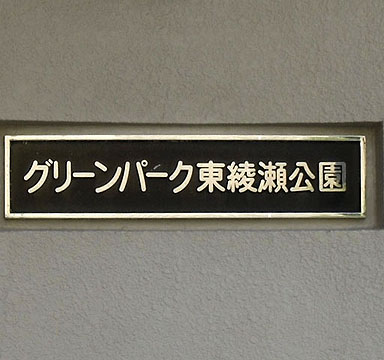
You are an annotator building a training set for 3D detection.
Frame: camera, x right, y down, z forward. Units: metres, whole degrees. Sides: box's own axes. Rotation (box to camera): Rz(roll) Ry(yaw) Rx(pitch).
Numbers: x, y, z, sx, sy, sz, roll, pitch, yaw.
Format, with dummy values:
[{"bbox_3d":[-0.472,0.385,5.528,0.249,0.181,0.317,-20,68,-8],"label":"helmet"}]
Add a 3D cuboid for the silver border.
[{"bbox_3d":[-0.013,-0.006,1.825,0.750,0.172,0.024,0,0,-2],"label":"silver border"}]

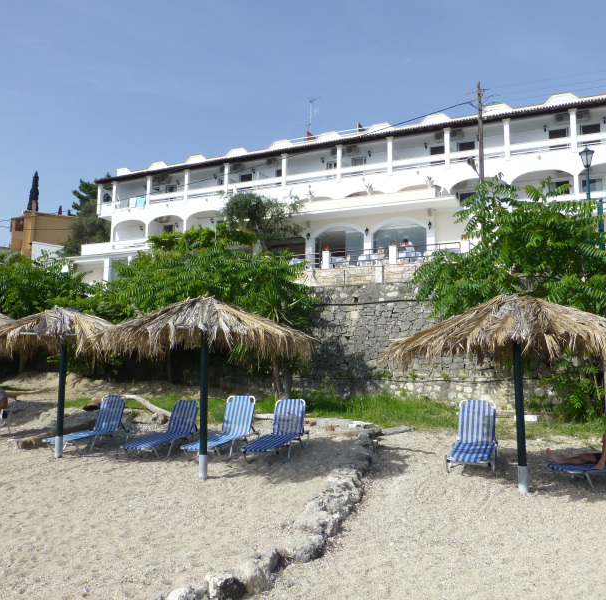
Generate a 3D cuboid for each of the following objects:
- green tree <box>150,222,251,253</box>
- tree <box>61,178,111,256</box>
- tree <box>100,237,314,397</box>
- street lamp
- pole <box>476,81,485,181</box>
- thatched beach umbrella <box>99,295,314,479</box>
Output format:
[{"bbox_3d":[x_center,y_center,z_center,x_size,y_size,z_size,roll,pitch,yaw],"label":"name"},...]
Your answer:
[{"bbox_3d":[-5.761,-3.372,32.466,6.000,2.000,3.000,-2,-6,24],"label":"green tree"},{"bbox_3d":[-18.062,-6.613,48.846,5.000,7.500,5.000,0,-5,0],"label":"tree"},{"bbox_3d":[-2.510,0.402,15.030,5.556,4.169,4.300,0,-5,0],"label":"tree"},{"bbox_3d":[6.461,-2.310,13.078,0.380,2.400,0.380,-2,-6,24],"label":"street lamp"},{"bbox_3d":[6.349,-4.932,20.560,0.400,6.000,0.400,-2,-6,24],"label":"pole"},{"bbox_3d":[-1.241,1.098,7.429,2.750,2.349,2.750,0,-5,0],"label":"thatched beach umbrella"}]

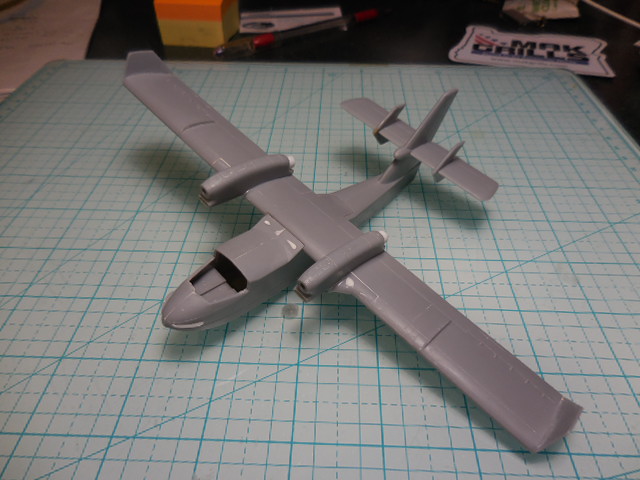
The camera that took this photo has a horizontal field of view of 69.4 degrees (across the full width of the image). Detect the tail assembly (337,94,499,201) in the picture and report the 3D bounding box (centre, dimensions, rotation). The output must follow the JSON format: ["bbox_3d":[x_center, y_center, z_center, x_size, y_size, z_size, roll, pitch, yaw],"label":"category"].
[{"bbox_3d":[0.044,-0.047,0.197,0.077,0.032,0.030,41,46,20],"label":"tail assembly"}]

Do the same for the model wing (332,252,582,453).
[{"bbox_3d":[0.043,0.029,0.141,0.072,0.012,0.025,41,46,20],"label":"model wing"}]

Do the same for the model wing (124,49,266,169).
[{"bbox_3d":[-0.048,-0.052,0.185,0.072,0.012,0.025,41,46,20],"label":"model wing"}]

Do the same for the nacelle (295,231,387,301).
[{"bbox_3d":[0.009,0.006,0.152,0.010,0.011,0.044,41,46,20],"label":"nacelle"}]

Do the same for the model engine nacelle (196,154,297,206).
[{"bbox_3d":[-0.024,-0.023,0.168,0.010,0.011,0.044,41,46,20],"label":"model engine nacelle"}]

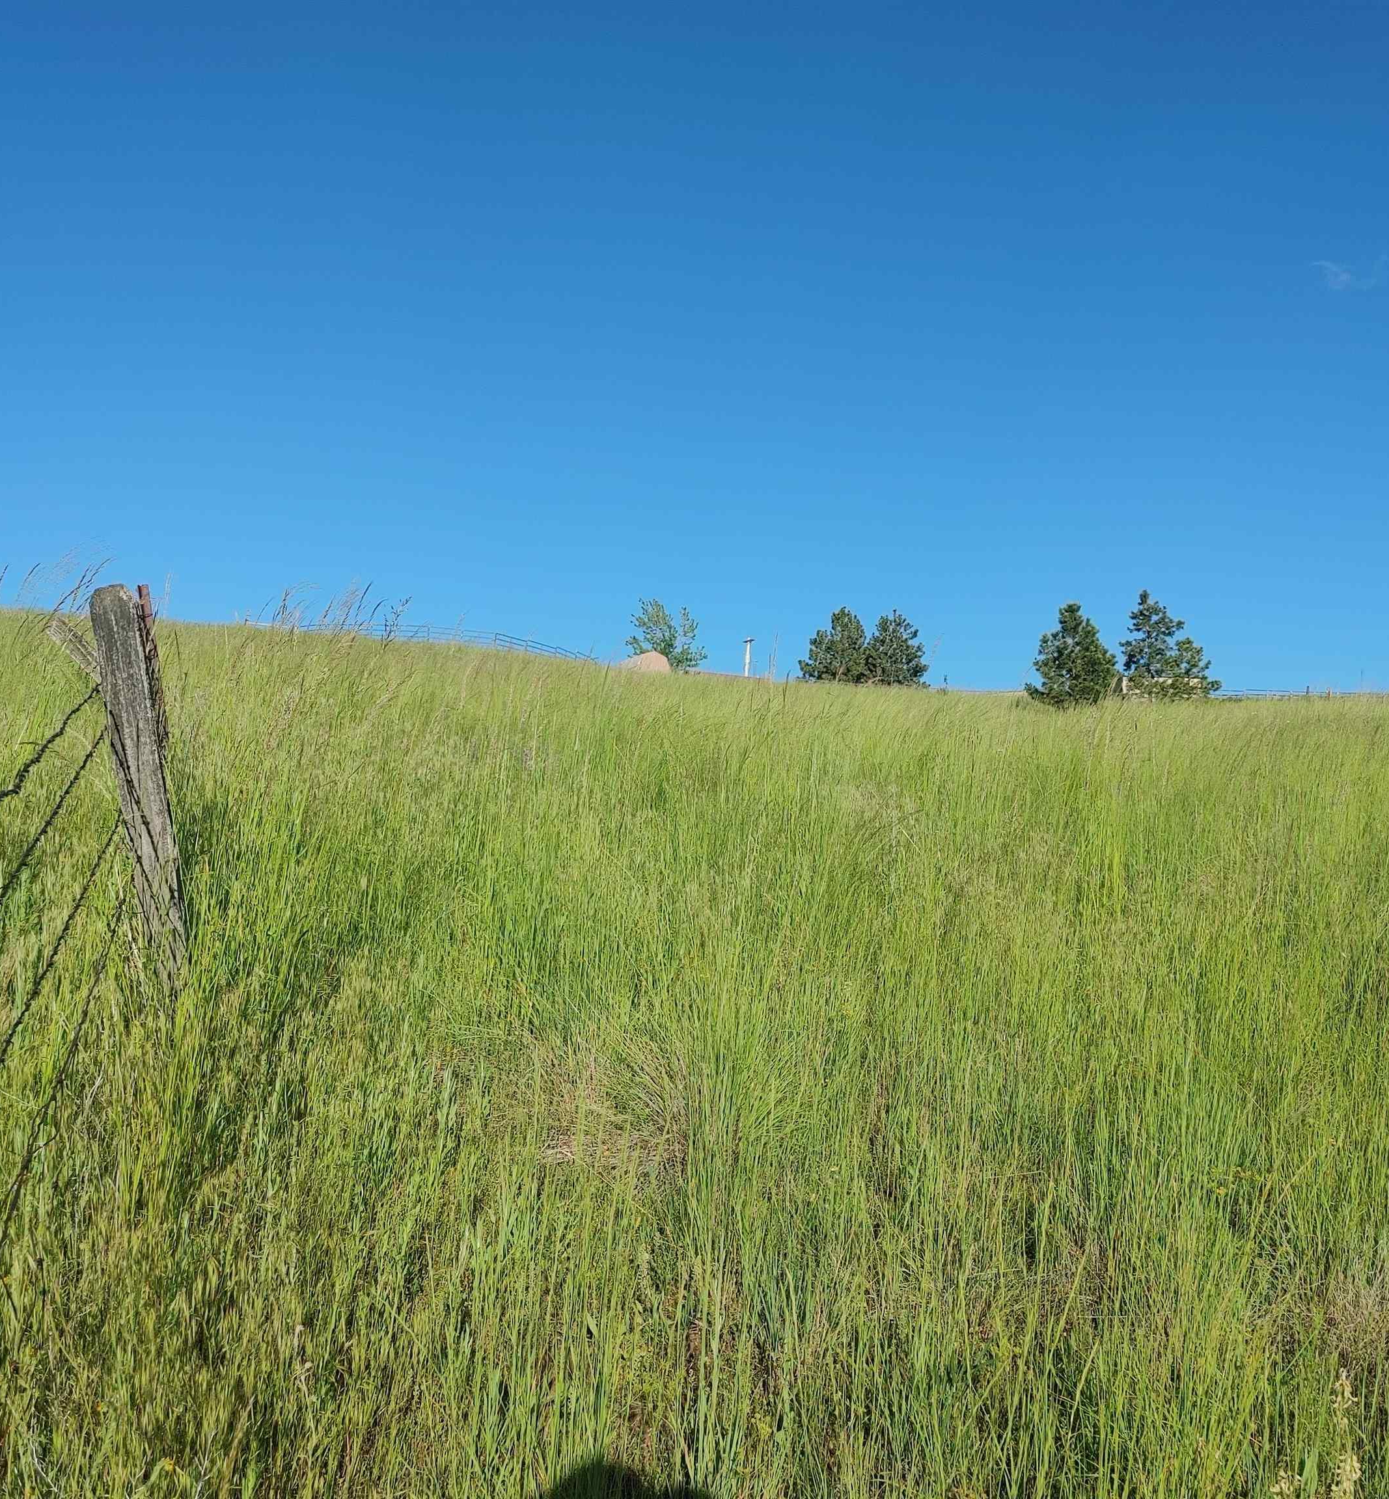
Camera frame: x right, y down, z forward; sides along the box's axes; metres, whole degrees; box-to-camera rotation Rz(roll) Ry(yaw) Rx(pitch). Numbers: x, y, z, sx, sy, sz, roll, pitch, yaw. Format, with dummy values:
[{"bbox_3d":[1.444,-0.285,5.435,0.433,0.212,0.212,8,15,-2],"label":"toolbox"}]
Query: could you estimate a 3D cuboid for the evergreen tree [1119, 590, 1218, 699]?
[{"bbox_3d":[23.715,-5.188,75.000,4.900,5.650,4.600,0,-1,0],"label":"evergreen tree"}]

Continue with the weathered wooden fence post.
[{"bbox_3d":[-1.684,0.132,4.600,0.155,1.280,0.150,-8,-1,-11],"label":"weathered wooden fence post"}]

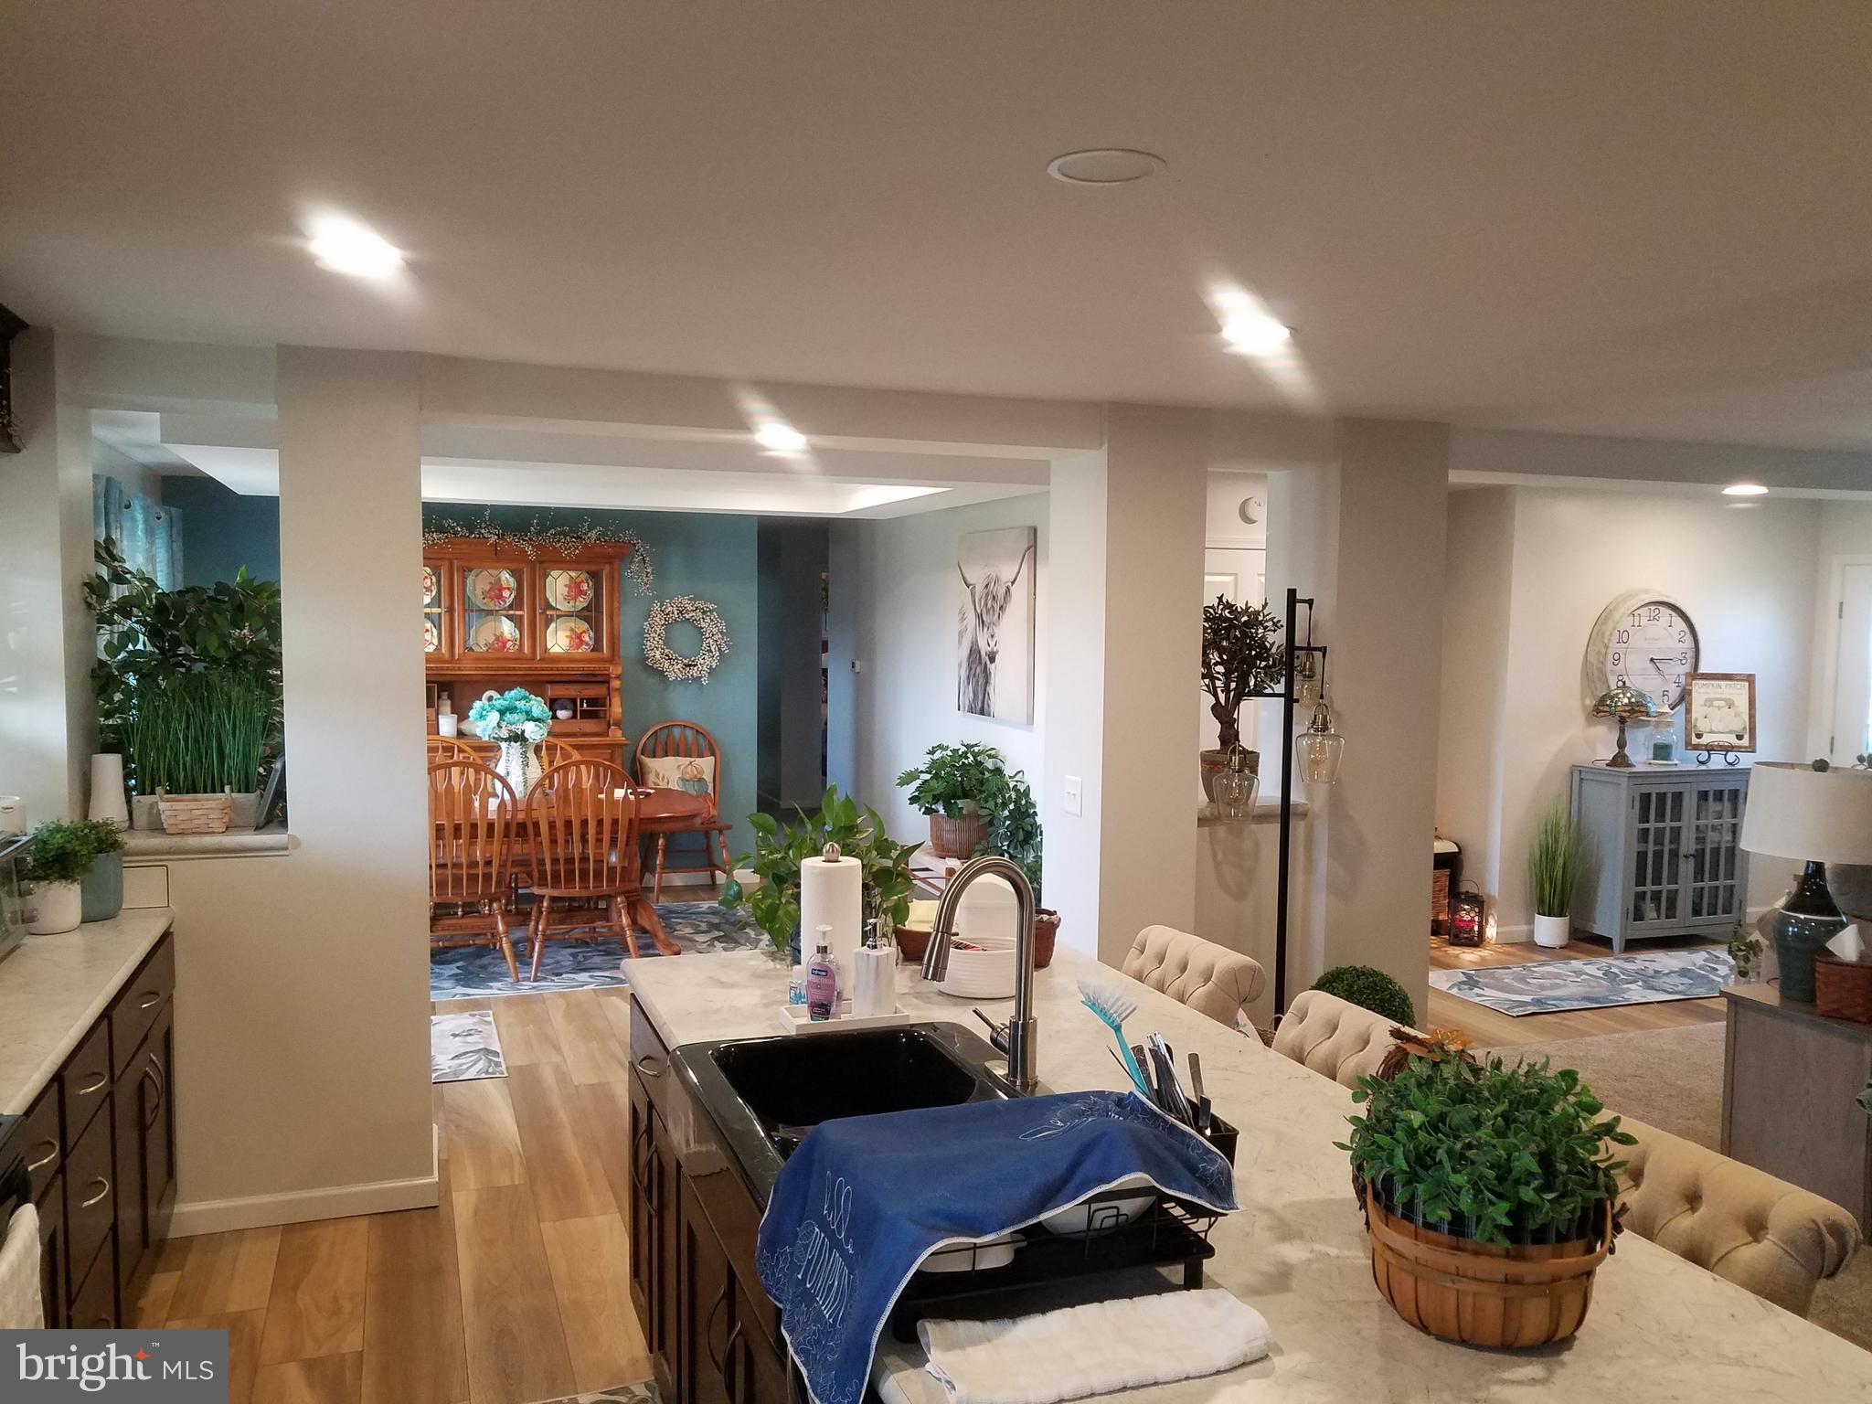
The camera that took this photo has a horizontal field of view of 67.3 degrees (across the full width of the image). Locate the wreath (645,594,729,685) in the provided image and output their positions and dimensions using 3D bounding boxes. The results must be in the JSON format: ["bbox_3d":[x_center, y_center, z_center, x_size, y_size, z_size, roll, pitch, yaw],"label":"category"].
[{"bbox_3d":[-1.519,-0.390,8.680,0.560,0.560,0.120,-1,4,-20],"label":"wreath"}]

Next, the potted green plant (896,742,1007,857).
[{"bbox_3d":[0.123,0.474,7.229,0.560,0.600,0.520,-1,4,-20],"label":"potted green plant"}]

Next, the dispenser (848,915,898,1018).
[{"bbox_3d":[-0.126,0.551,2.914,0.064,0.214,0.064,3,4,38],"label":"dispenser"}]

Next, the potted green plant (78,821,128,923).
[{"bbox_3d":[-2.194,0.439,3.686,0.140,0.265,0.135,-1,4,-20],"label":"potted green plant"}]

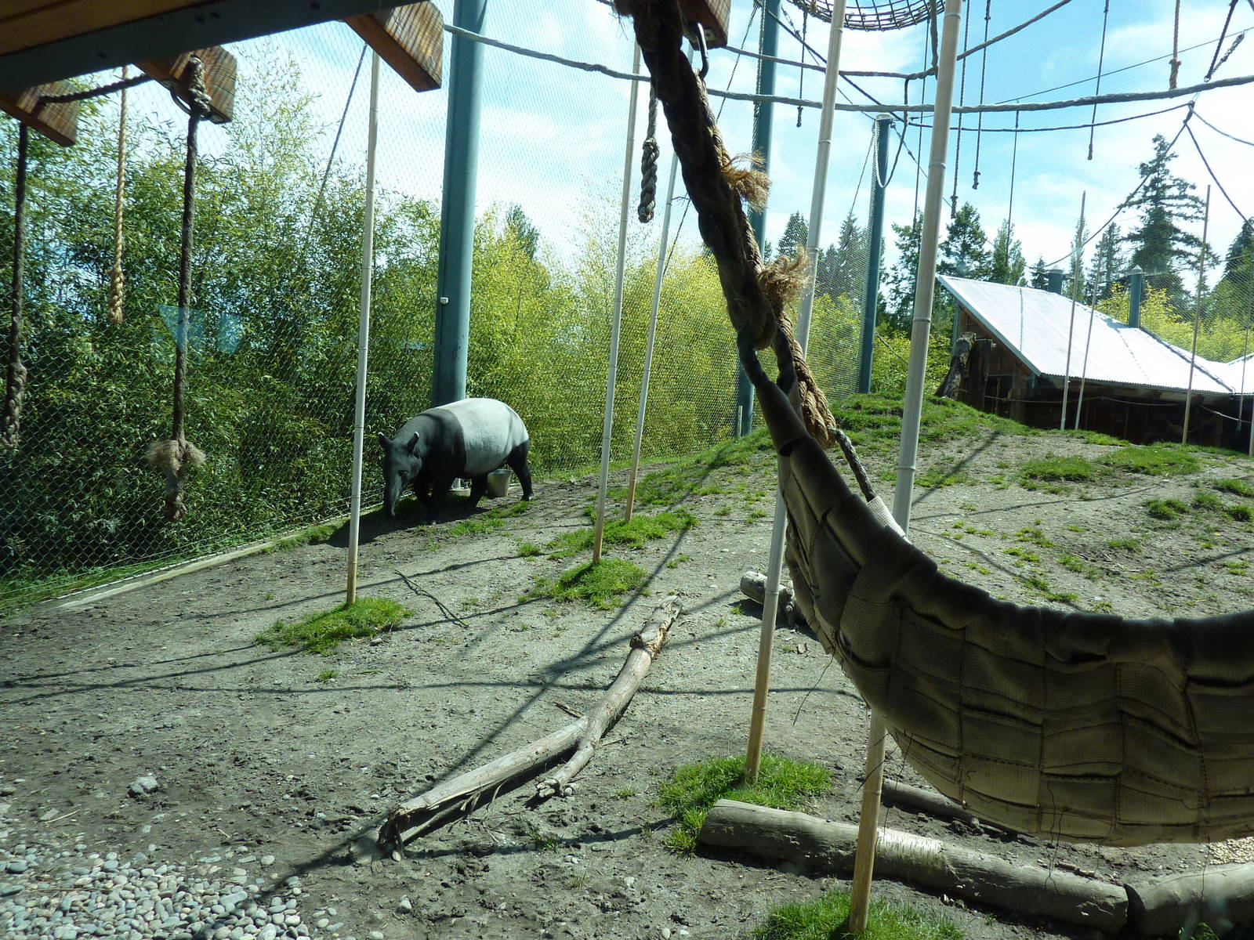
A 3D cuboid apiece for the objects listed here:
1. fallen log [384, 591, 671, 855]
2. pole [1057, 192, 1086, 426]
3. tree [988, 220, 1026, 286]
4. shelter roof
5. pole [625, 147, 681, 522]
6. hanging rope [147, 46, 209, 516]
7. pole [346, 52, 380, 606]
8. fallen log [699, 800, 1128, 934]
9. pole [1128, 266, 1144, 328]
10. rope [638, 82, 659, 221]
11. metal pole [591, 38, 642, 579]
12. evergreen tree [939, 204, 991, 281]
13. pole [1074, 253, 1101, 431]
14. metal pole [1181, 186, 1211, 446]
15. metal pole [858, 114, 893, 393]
[{"bbox_3d":[-0.155,0.987,4.206,0.467,0.170,2.575,3,13,26],"label":"fallen log"},{"bbox_3d":[6.128,-2.189,12.421,0.050,3.320,0.050,4,3,0],"label":"pole"},{"bbox_3d":[19.788,-6.535,48.304,3.000,13.500,3.000,3,3,0],"label":"tree"},{"bbox_3d":[10.114,-2.887,19.702,6.000,2.472,3.186,2,3,-23],"label":"shelter roof"},{"bbox_3d":[0.267,-1.488,7.711,0.053,3.900,0.053,8,3,0],"label":"pole"},{"bbox_3d":[-1.433,-0.586,2.957,0.180,1.494,0.130,3,2,-26],"label":"hanging rope"},{"bbox_3d":[-1.625,-0.997,5.616,0.053,3.700,0.053,3,3,0],"label":"pole"},{"bbox_3d":[0.954,1.358,3.120,1.397,0.165,0.180,6,3,16],"label":"fallen log"},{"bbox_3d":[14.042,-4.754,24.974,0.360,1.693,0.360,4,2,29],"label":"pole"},{"bbox_3d":[0.102,-1.367,3.891,0.068,0.605,0.068,3,2,0],"label":"rope"},{"bbox_3d":[-0.069,-1.135,6.295,0.056,3.636,0.056,5,2,-1],"label":"metal pole"},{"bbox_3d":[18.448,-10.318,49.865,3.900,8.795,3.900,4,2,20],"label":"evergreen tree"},{"bbox_3d":[7.634,-2.211,14.952,0.050,3.133,0.050,8,2,26],"label":"pole"},{"bbox_3d":[8.145,-2.204,12.944,0.050,3.704,0.050,5,2,31],"label":"metal pole"},{"bbox_3d":[6.768,-5.835,24.881,0.330,7.821,0.330,4,2,14],"label":"metal pole"}]

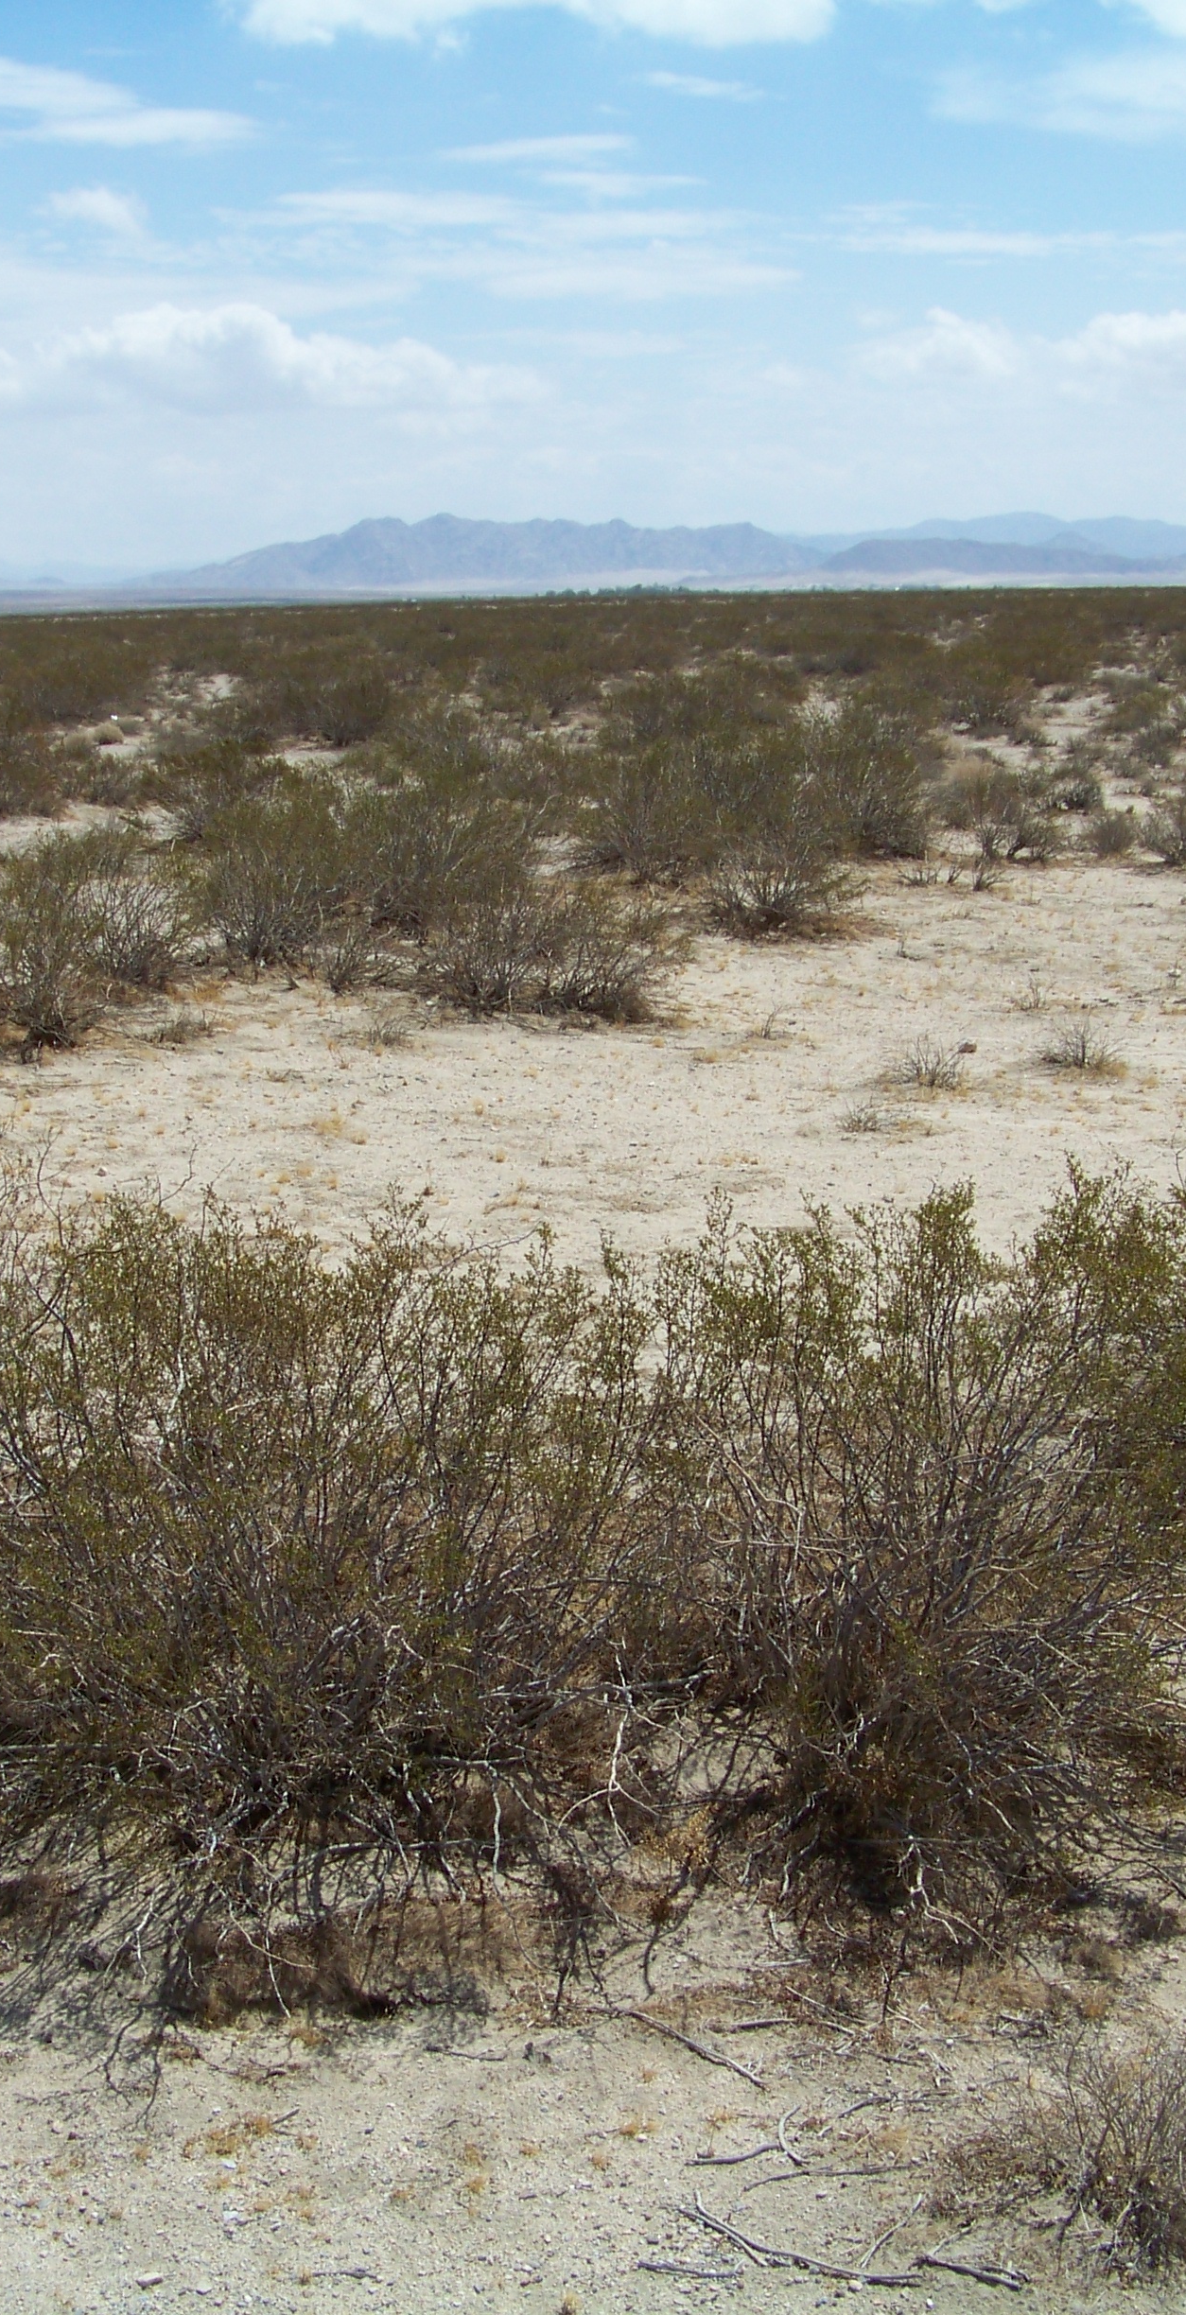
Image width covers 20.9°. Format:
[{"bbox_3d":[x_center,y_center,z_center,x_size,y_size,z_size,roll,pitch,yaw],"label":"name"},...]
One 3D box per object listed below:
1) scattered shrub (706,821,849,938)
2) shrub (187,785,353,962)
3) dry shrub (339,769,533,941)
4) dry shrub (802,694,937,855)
[{"bbox_3d":[0.932,-1.404,16.091,0.694,0.517,0.624,0,10,3],"label":"scattered shrub"},{"bbox_3d":[-1.525,-1.345,15.108,0.752,0.803,0.752,-1,10,-6],"label":"shrub"},{"bbox_3d":[-0.799,-1.543,16.229,0.962,0.789,0.866,-1,10,-3],"label":"dry shrub"},{"bbox_3d":[1.766,-2.430,20.573,0.828,0.978,0.828,0,10,5],"label":"dry shrub"}]

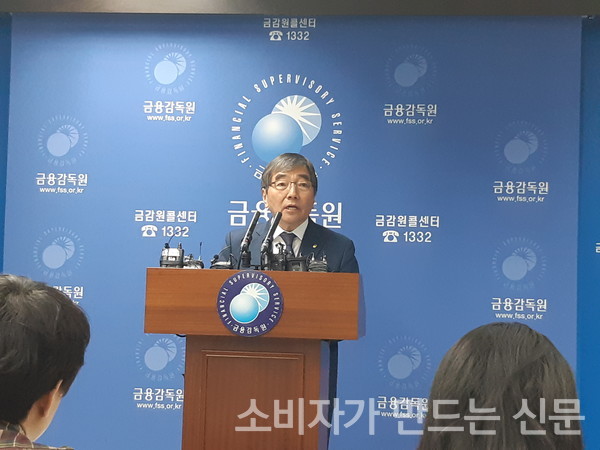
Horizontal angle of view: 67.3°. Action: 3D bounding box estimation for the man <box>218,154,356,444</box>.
[{"bbox_3d":[-0.050,0.600,1.520,0.520,1.680,0.420,1,-1,1],"label":"man"}]

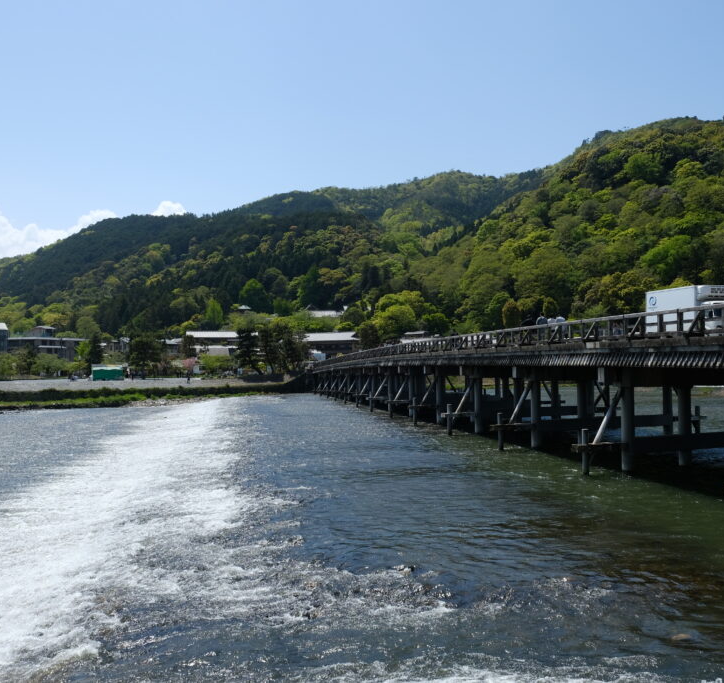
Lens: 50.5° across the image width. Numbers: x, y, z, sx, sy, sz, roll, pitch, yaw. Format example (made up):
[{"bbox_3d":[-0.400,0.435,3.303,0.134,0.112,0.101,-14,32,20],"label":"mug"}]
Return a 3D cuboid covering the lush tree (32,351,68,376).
[{"bbox_3d":[-63.671,4.957,157.000,7.000,5.420,6.800,1,-2,-20],"label":"lush tree"}]

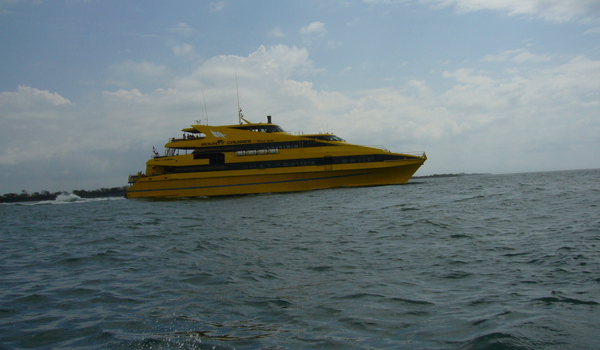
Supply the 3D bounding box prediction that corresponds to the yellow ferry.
[{"bbox_3d":[-3.530,-3.440,95.080,45.000,12.000,12.000,-3,-1,9],"label":"yellow ferry"}]

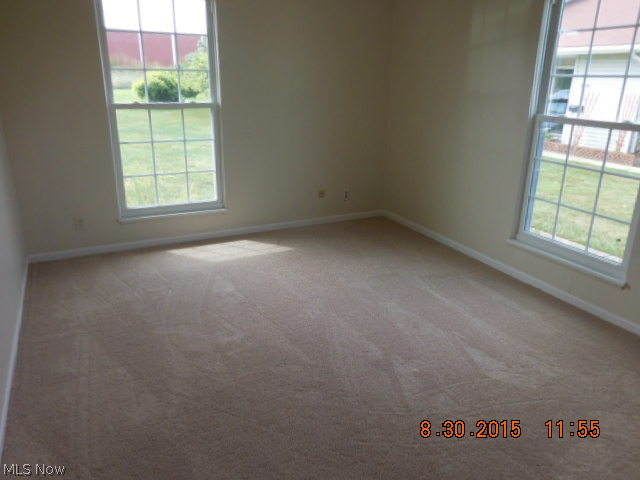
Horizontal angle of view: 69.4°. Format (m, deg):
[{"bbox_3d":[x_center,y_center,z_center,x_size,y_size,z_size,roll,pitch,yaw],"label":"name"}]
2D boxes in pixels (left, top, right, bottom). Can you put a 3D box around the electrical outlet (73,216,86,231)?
[{"bbox_3d":[-2.029,-0.138,3.907,0.075,0.118,0.012,-9,22,-27],"label":"electrical outlet"}]

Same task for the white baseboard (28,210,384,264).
[{"bbox_3d":[-0.826,-0.067,4.605,3.549,0.068,0.018,-9,22,-27],"label":"white baseboard"}]

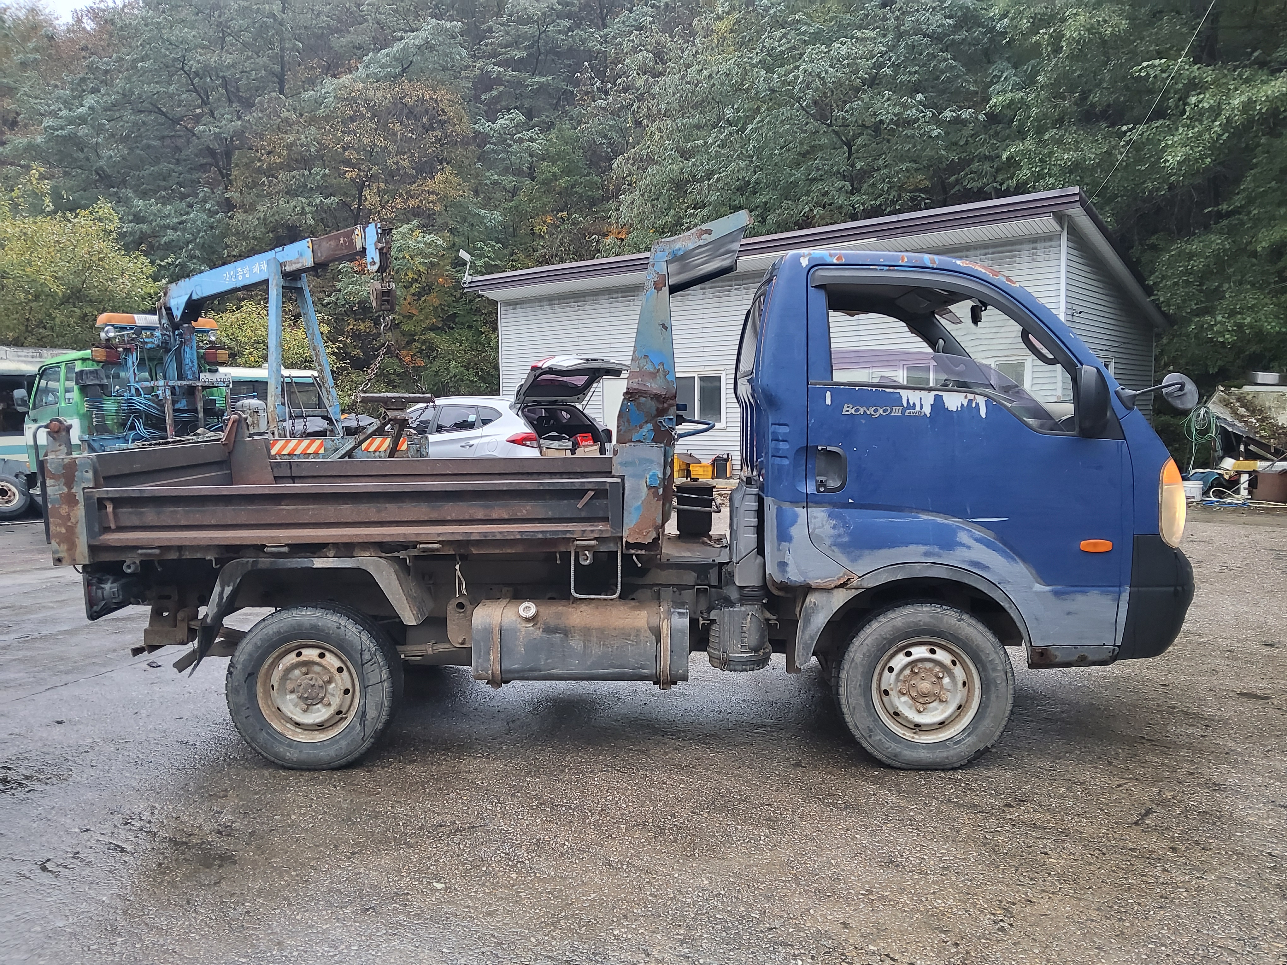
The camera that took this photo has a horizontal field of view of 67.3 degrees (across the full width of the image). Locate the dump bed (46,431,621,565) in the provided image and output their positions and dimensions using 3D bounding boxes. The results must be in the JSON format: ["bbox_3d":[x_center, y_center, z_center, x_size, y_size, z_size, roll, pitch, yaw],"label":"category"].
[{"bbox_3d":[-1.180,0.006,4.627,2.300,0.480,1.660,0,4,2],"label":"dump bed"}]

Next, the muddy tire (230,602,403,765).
[{"bbox_3d":[-1.321,0.814,3.911,0.645,0.645,0.200,0,4,2],"label":"muddy tire"}]

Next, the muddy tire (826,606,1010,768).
[{"bbox_3d":[1.097,0.790,3.818,0.645,0.645,0.200,0,4,2],"label":"muddy tire"}]

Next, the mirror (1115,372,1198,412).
[{"bbox_3d":[2.058,-0.363,3.880,0.310,0.165,0.170,0,4,2],"label":"mirror"}]

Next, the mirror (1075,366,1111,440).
[{"bbox_3d":[1.672,-0.303,3.600,0.120,0.265,0.190,1,5,20],"label":"mirror"}]

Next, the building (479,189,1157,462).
[{"bbox_3d":[3.250,-2.501,21.421,14.000,4.600,6.600,3,6,40],"label":"building"}]

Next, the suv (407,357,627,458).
[{"bbox_3d":[-2.515,-0.636,14.751,4.720,1.920,1.870,3,6,41],"label":"suv"}]

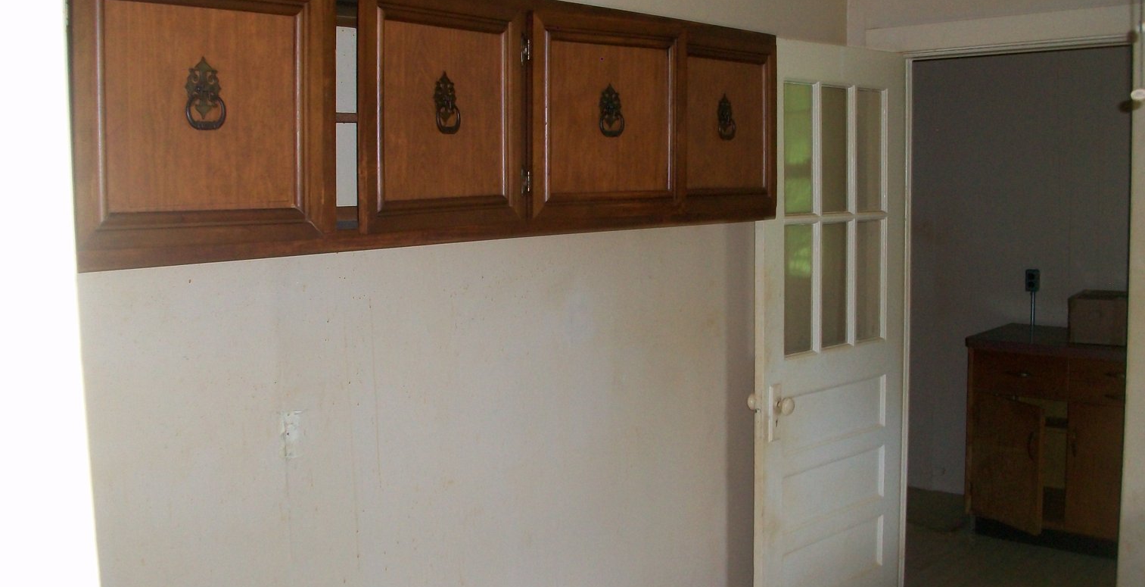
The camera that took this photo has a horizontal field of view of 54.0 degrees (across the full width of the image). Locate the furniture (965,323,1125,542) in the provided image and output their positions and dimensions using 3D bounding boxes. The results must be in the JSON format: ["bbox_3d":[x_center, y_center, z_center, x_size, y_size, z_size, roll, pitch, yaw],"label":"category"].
[{"bbox_3d":[2.255,0.644,4.912,0.883,0.888,0.616,5,9,43],"label":"furniture"}]

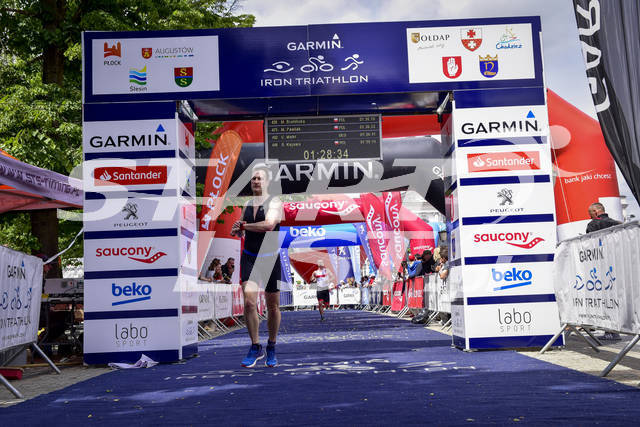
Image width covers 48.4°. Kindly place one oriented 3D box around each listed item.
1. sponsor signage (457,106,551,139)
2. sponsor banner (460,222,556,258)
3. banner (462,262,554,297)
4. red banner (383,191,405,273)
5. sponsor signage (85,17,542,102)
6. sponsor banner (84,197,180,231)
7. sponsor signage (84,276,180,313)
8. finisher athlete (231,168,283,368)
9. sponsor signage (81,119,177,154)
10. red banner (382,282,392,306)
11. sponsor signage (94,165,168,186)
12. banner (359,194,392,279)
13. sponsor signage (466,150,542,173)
[{"bbox_3d":[1.922,-0.958,7.550,0.980,0.355,0.040,-2,-7,0],"label":"sponsor signage"},{"bbox_3d":[1.967,0.280,7.408,0.980,0.344,0.040,-2,-7,0],"label":"sponsor banner"},{"bbox_3d":[1.982,0.690,7.361,0.980,0.343,0.040,-2,-7,0],"label":"banner"},{"bbox_3d":[2.480,0.607,24.000,0.680,2.750,0.060,-2,-7,-1],"label":"red banner"},{"bbox_3d":[-0.070,-1.644,7.653,4.912,0.790,0.100,-2,-7,0],"label":"sponsor signage"},{"bbox_3d":[-1.968,0.006,7.449,0.980,0.342,0.040,-2,-7,0],"label":"sponsor banner"},{"bbox_3d":[-1.937,0.841,7.353,0.980,0.351,0.040,-2,-7,0],"label":"sponsor signage"},{"bbox_3d":[-0.580,0.494,6.568,0.500,1.800,0.450,-3,-7,11],"label":"finisher athlete"},{"bbox_3d":[-2.026,-0.823,7.602,0.970,0.345,0.040,-2,-7,-1],"label":"sponsor signage"},{"bbox_3d":[2.392,2.888,25.200,0.050,0.820,2.000,-2,-7,-3],"label":"red banner"},{"bbox_3d":[-2.004,-0.395,7.550,0.769,0.194,0.030,-2,-7,-1],"label":"sponsor signage"},{"bbox_3d":[1.952,0.760,24.568,0.650,3.100,0.080,-14,-6,-1],"label":"banner"},{"bbox_3d":[1.971,-0.547,7.601,0.772,0.198,0.030,-2,-7,-1],"label":"sponsor signage"}]

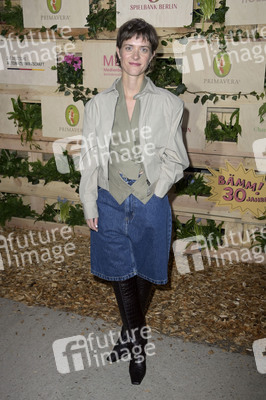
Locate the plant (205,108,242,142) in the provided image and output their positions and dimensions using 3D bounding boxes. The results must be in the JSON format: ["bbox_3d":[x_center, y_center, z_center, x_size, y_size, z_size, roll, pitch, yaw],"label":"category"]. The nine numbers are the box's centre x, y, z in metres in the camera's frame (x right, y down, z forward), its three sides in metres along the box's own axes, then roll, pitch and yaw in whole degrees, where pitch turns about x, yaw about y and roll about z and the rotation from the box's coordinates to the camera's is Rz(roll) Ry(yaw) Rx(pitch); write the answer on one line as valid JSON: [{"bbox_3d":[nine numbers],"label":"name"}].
[{"bbox_3d":[0.651,-0.535,3.589,0.250,0.225,0.180,6,18,19],"label":"plant"}]

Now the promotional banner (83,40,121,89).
[{"bbox_3d":[-0.122,-0.988,3.699,0.560,0.337,0.020,6,18,19],"label":"promotional banner"}]

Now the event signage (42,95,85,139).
[{"bbox_3d":[-0.489,-0.656,4.049,0.580,0.336,0.020,7,18,21],"label":"event signage"}]

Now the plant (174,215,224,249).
[{"bbox_3d":[0.505,0.245,3.898,0.397,0.252,0.220,7,18,21],"label":"plant"}]

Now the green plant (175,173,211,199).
[{"bbox_3d":[0.446,-0.110,3.797,0.250,0.165,0.180,6,18,19],"label":"green plant"}]

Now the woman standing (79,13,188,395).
[{"bbox_3d":[0.003,0.064,2.278,0.483,1.680,0.350,0,17,0],"label":"woman standing"}]

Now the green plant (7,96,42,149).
[{"bbox_3d":[-0.891,-0.638,4.113,0.250,0.400,0.200,6,18,19],"label":"green plant"}]

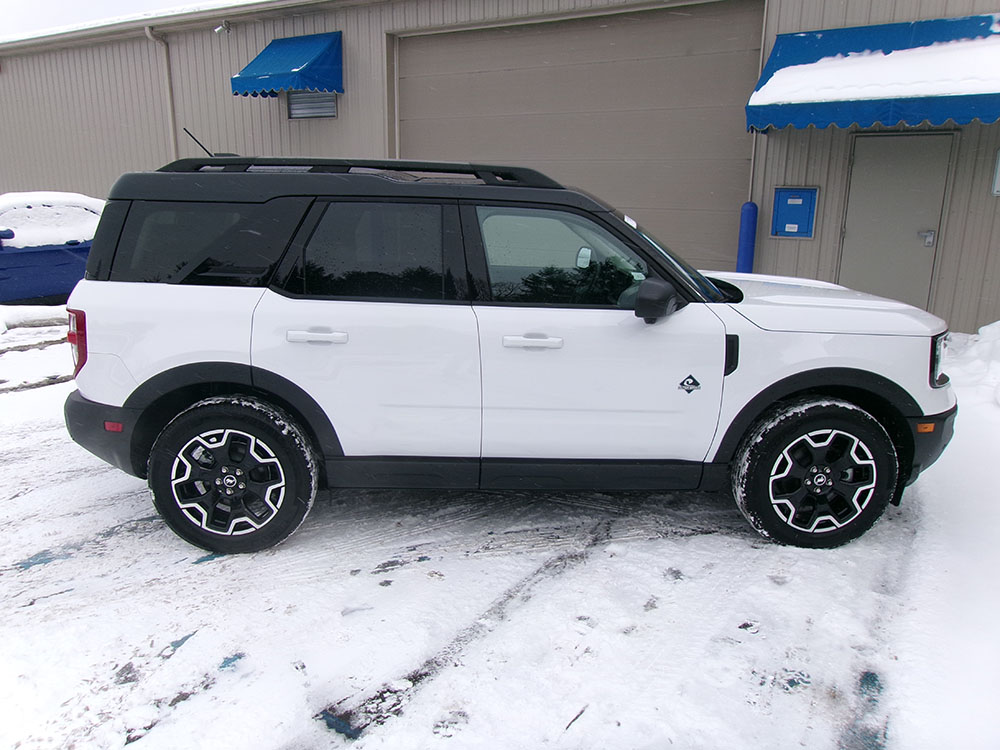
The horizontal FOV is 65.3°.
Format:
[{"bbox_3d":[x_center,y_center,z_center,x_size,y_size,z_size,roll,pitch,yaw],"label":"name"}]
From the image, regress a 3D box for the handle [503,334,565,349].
[{"bbox_3d":[0.141,-0.143,3.356,0.260,0.056,0.050,0,15,-2],"label":"handle"}]

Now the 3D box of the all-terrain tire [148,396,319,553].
[{"bbox_3d":[-1.201,0.452,3.547,0.727,0.725,0.225,0,15,-2],"label":"all-terrain tire"}]

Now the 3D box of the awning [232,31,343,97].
[{"bbox_3d":[-3.336,-4.868,12.172,1.530,0.920,0.920,9,17,31],"label":"awning"}]

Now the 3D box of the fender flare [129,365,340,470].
[{"bbox_3d":[-1.157,0.156,3.394,0.945,0.450,0.115,0,15,-2],"label":"fender flare"}]

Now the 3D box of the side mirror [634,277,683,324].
[{"bbox_3d":[0.643,-0.327,3.306,0.175,0.190,0.250,0,15,-2],"label":"side mirror"}]

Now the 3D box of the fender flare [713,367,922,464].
[{"bbox_3d":[1.433,0.176,3.498,0.955,0.450,0.120,0,15,-2],"label":"fender flare"}]

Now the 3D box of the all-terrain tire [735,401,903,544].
[{"bbox_3d":[1.467,0.458,3.646,0.727,0.725,0.225,0,15,-2],"label":"all-terrain tire"}]

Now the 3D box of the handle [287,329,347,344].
[{"bbox_3d":[-0.774,-0.162,3.318,0.260,0.056,0.050,0,15,-2],"label":"handle"}]

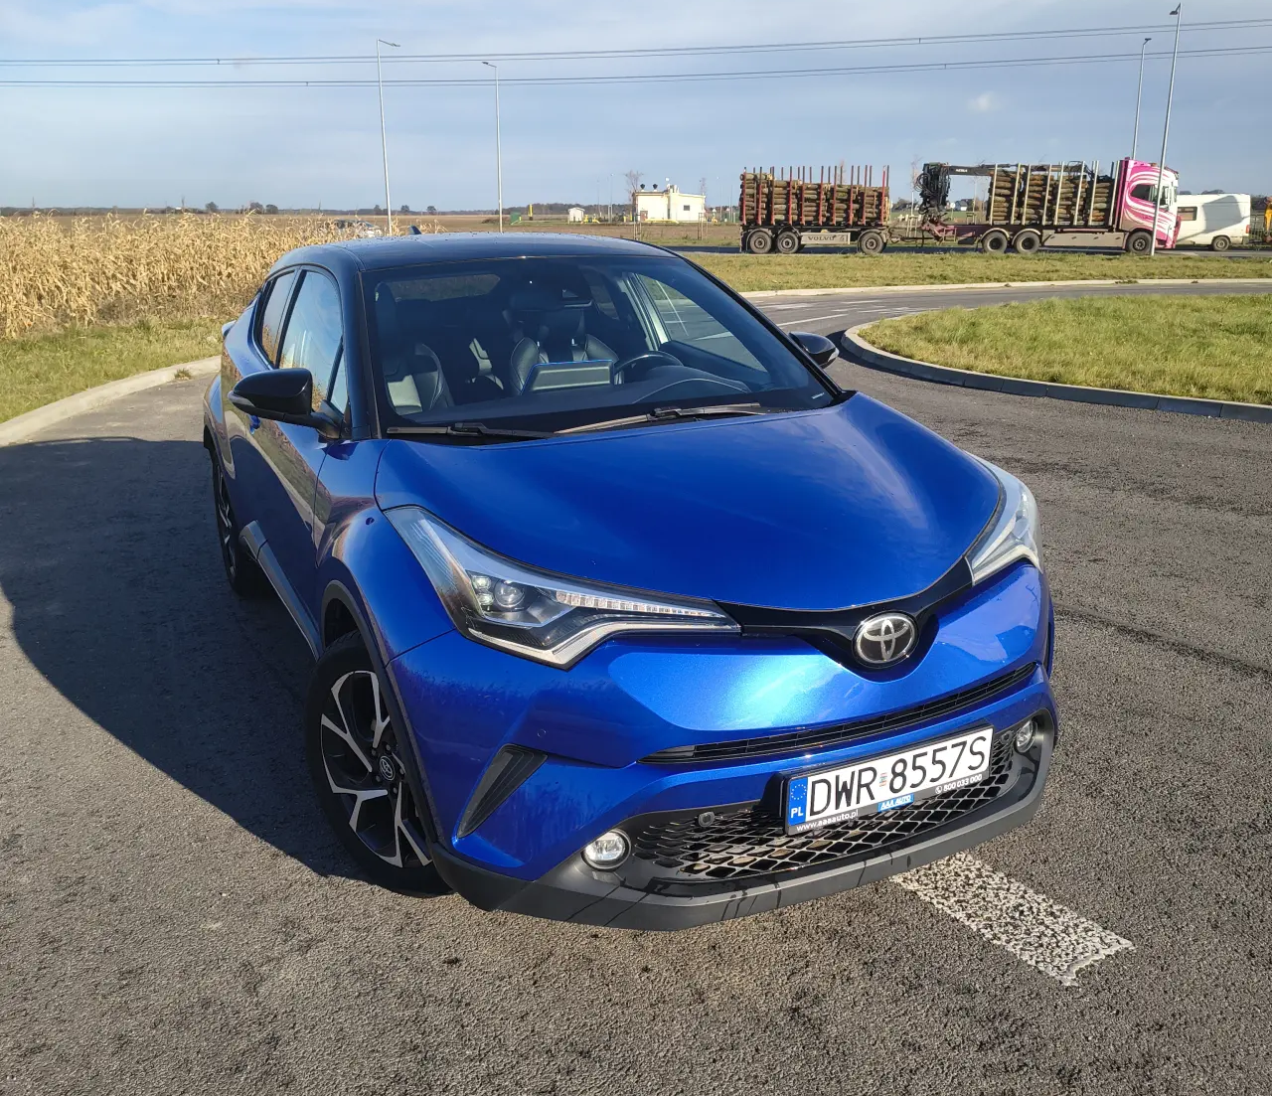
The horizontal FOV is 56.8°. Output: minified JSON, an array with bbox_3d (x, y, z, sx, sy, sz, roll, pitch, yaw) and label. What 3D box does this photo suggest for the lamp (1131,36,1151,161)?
[{"bbox_3d":[24.045,-19.290,56.645,0.350,9.400,2.000,4,17,15],"label":"lamp"}]

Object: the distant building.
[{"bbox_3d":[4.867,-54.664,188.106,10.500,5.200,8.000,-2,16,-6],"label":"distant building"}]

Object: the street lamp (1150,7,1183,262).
[{"bbox_3d":[21.111,-16.533,47.129,0.350,9.400,2.000,4,17,15],"label":"street lamp"}]

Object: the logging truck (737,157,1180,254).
[{"bbox_3d":[14.157,-15.123,52.275,18.710,3.900,2.600,4,17,14],"label":"logging truck"}]

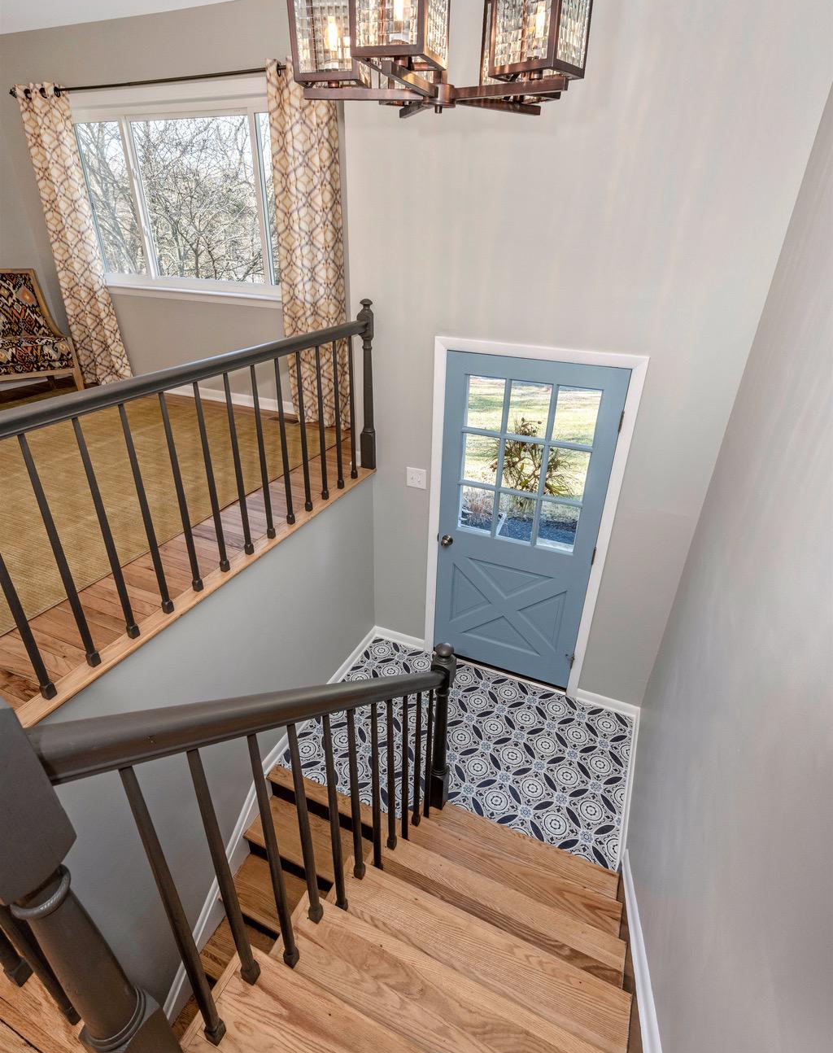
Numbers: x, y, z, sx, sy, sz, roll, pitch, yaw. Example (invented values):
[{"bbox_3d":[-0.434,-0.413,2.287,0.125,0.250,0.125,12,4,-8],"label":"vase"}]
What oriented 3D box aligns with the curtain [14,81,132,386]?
[{"bbox_3d":[-2.679,-2.169,4.394,0.590,2.120,0.120,13,31,20],"label":"curtain"}]

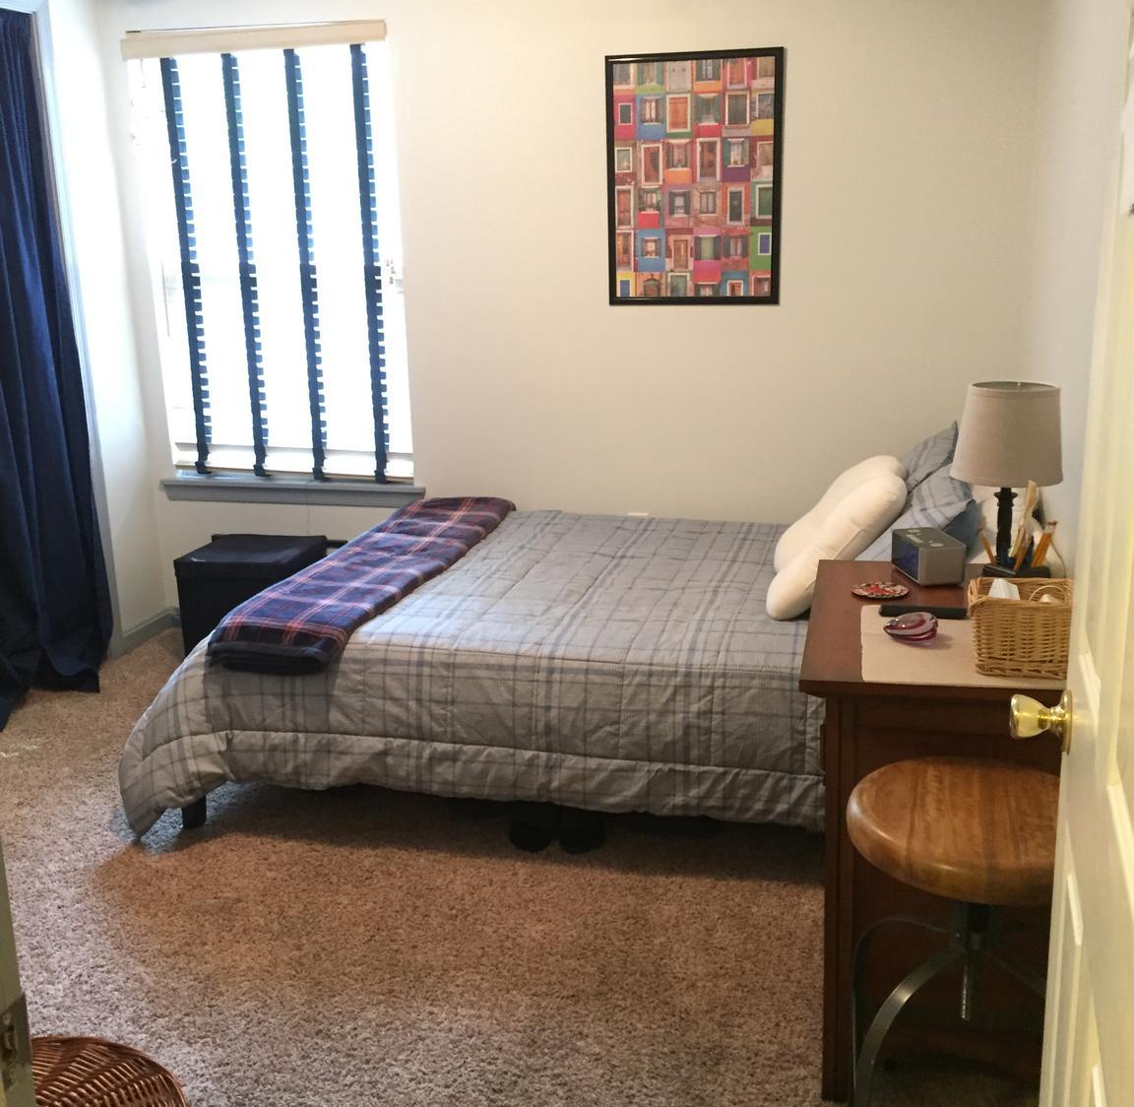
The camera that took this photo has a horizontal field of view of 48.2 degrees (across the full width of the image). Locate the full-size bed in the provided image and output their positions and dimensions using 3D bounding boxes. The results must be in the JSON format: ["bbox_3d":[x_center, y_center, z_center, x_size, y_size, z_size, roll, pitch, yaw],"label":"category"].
[{"bbox_3d":[0.115,0.277,3.370,2.040,0.535,1.440,2,15,14],"label":"full-size bed"}]

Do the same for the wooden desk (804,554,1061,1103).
[{"bbox_3d":[0.712,0.472,2.286,0.560,0.744,0.735,2,15,12],"label":"wooden desk"}]

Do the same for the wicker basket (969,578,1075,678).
[{"bbox_3d":[0.694,0.113,1.926,0.165,0.118,0.160,2,15,13],"label":"wicker basket"}]

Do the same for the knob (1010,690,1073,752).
[{"bbox_3d":[0.515,0.181,1.381,0.067,0.067,0.067,2,15,12],"label":"knob"}]

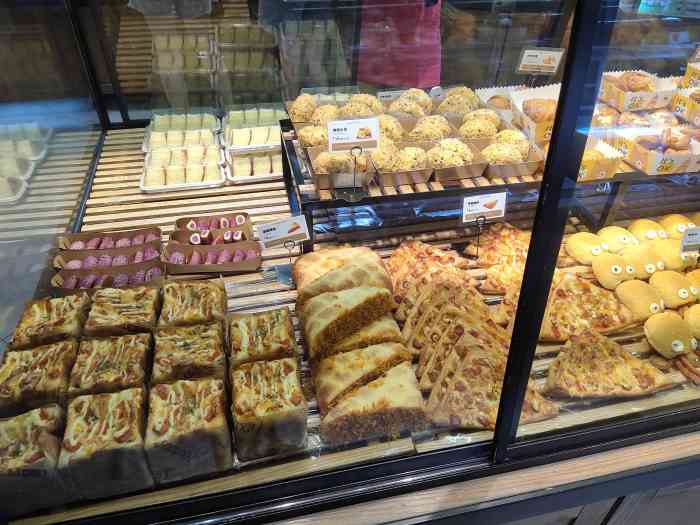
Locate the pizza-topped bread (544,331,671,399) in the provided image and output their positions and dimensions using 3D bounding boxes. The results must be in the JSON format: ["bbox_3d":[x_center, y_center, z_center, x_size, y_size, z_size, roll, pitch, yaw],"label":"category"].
[{"bbox_3d":[0.416,0.165,0.851,0.195,0.027,0.115,-7,44,-10],"label":"pizza-topped bread"}]

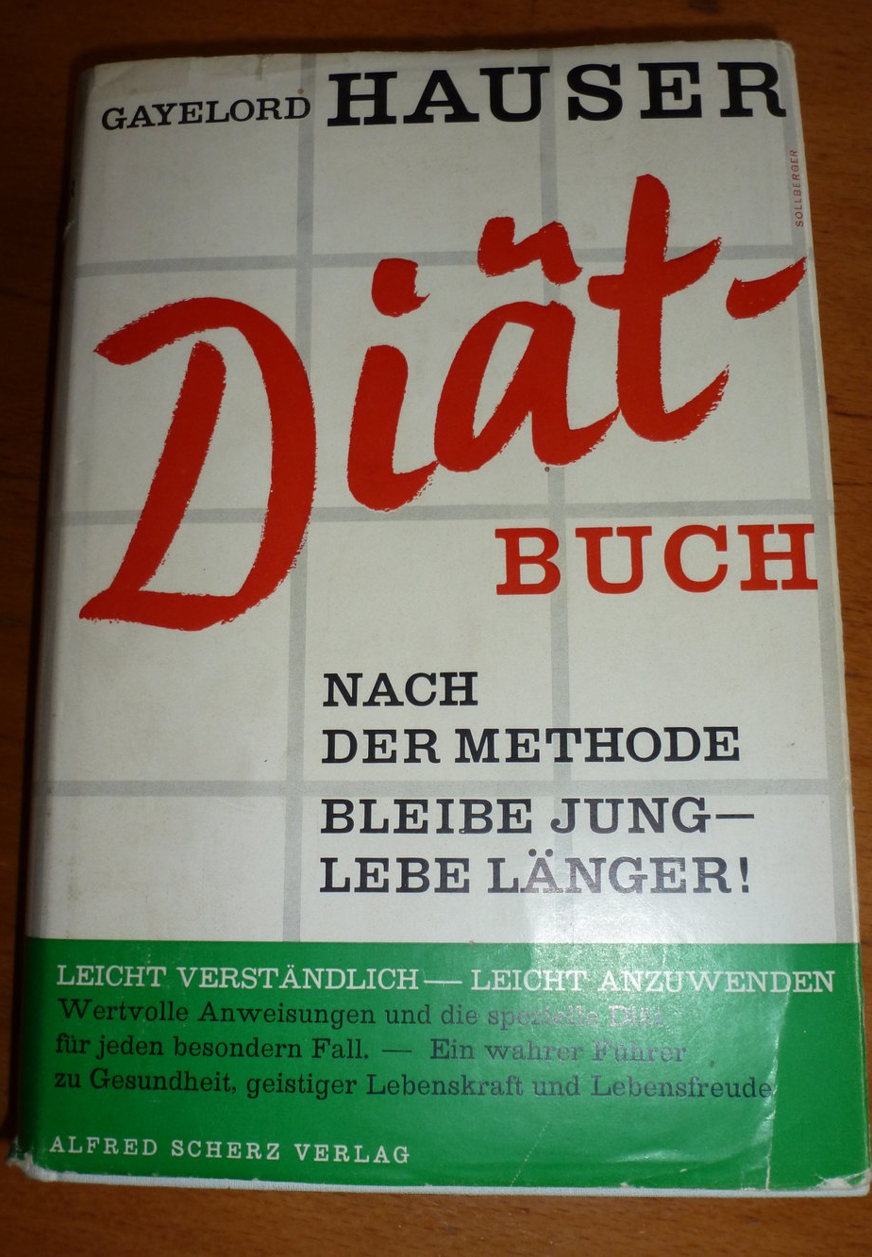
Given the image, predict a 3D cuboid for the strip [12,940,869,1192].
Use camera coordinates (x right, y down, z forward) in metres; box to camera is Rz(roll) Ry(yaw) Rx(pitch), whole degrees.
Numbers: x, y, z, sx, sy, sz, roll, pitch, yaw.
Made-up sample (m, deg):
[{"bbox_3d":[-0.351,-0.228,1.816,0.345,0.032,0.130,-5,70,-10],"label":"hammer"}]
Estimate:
[{"bbox_3d":[0.000,0.073,0.202,0.142,0.005,0.039,-1,79,2],"label":"strip"}]

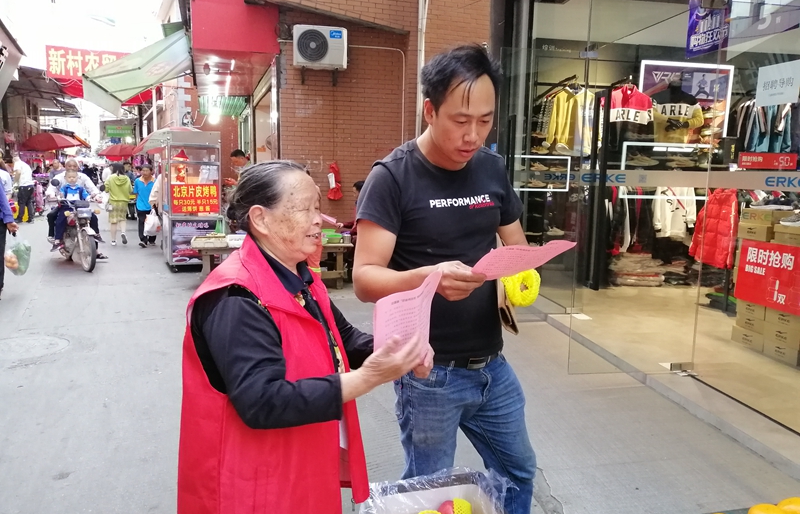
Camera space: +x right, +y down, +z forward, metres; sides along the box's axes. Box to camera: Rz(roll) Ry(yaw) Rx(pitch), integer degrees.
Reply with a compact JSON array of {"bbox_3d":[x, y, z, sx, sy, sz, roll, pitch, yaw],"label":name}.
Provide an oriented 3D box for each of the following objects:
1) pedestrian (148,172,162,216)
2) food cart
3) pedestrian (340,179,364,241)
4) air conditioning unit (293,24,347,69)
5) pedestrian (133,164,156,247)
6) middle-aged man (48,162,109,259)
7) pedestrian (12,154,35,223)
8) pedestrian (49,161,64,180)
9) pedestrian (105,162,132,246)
[{"bbox_3d":[-4.266,-0.899,10.792,0.420,1.600,0.500,6,9,30],"label":"pedestrian"},{"bbox_3d":[-3.208,-0.860,9.230,0.710,2.000,1.180,-3,9,-26],"label":"food cart"},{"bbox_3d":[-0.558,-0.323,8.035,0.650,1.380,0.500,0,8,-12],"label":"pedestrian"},{"bbox_3d":[-1.138,-2.952,8.546,0.740,0.545,0.290,-1,8,-13],"label":"air conditioning unit"},{"bbox_3d":[-4.760,-0.963,11.239,0.500,1.580,0.420,-2,9,-24],"label":"pedestrian"},{"bbox_3d":[-5.024,-0.716,9.306,0.760,1.560,0.780,-5,10,-36],"label":"middle-aged man"},{"bbox_3d":[-9.110,-1.589,14.547,0.650,1.660,0.550,4,9,21],"label":"pedestrian"},{"bbox_3d":[-7.630,-1.352,13.364,0.500,1.640,0.420,-2,9,-20],"label":"pedestrian"},{"bbox_3d":[-5.363,-1.000,11.488,0.530,1.560,0.450,-3,9,-26],"label":"pedestrian"}]

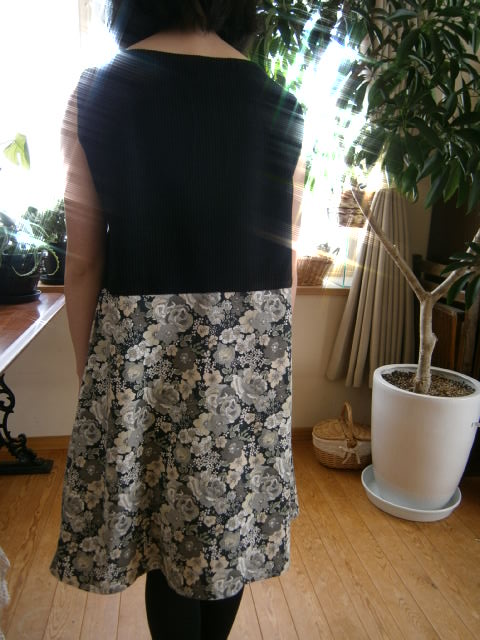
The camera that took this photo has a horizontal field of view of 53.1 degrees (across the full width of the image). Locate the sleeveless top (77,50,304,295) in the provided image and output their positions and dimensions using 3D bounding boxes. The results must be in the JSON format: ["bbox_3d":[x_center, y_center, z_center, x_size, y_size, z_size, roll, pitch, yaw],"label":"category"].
[{"bbox_3d":[-0.085,-0.256,0.845,0.410,0.410,0.250,-1,13,-13],"label":"sleeveless top"}]

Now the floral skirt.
[{"bbox_3d":[-0.105,0.195,0.957,0.490,0.560,0.340,-1,13,-13],"label":"floral skirt"}]

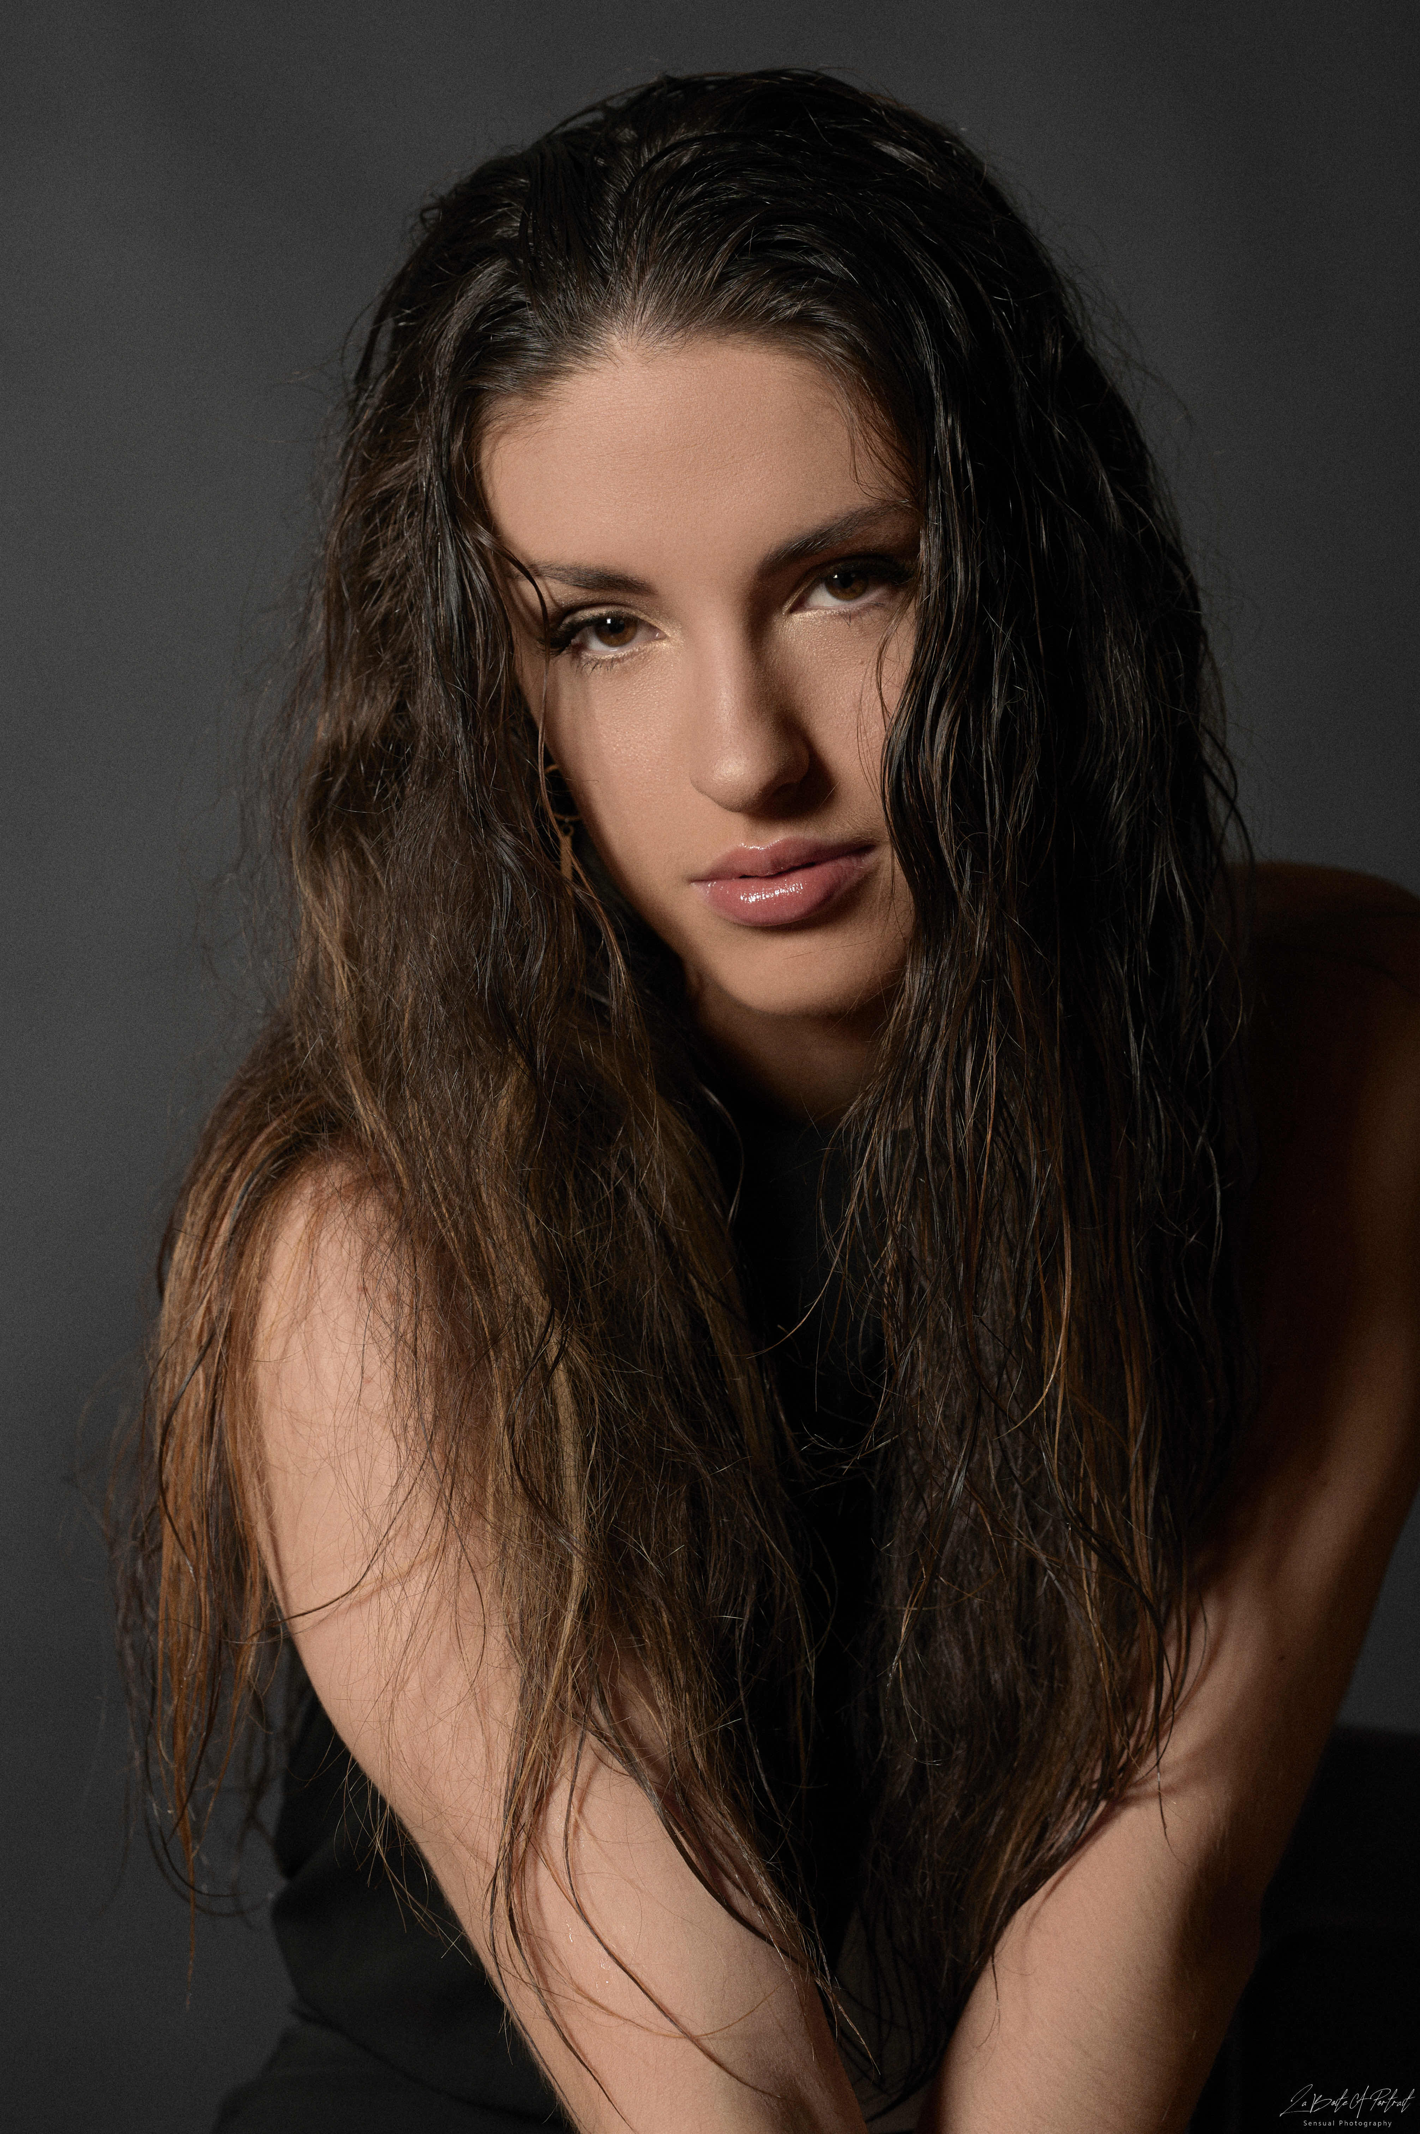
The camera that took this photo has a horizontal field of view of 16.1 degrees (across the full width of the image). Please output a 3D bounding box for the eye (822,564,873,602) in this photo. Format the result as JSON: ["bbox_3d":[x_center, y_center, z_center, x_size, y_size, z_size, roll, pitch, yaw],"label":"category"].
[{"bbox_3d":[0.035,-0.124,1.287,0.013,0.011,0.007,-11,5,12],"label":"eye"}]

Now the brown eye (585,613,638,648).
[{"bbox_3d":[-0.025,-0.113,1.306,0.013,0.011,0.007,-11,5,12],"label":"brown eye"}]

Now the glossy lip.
[{"bbox_3d":[0.017,-0.048,1.305,0.051,0.021,0.019,-11,10,20],"label":"glossy lip"}]

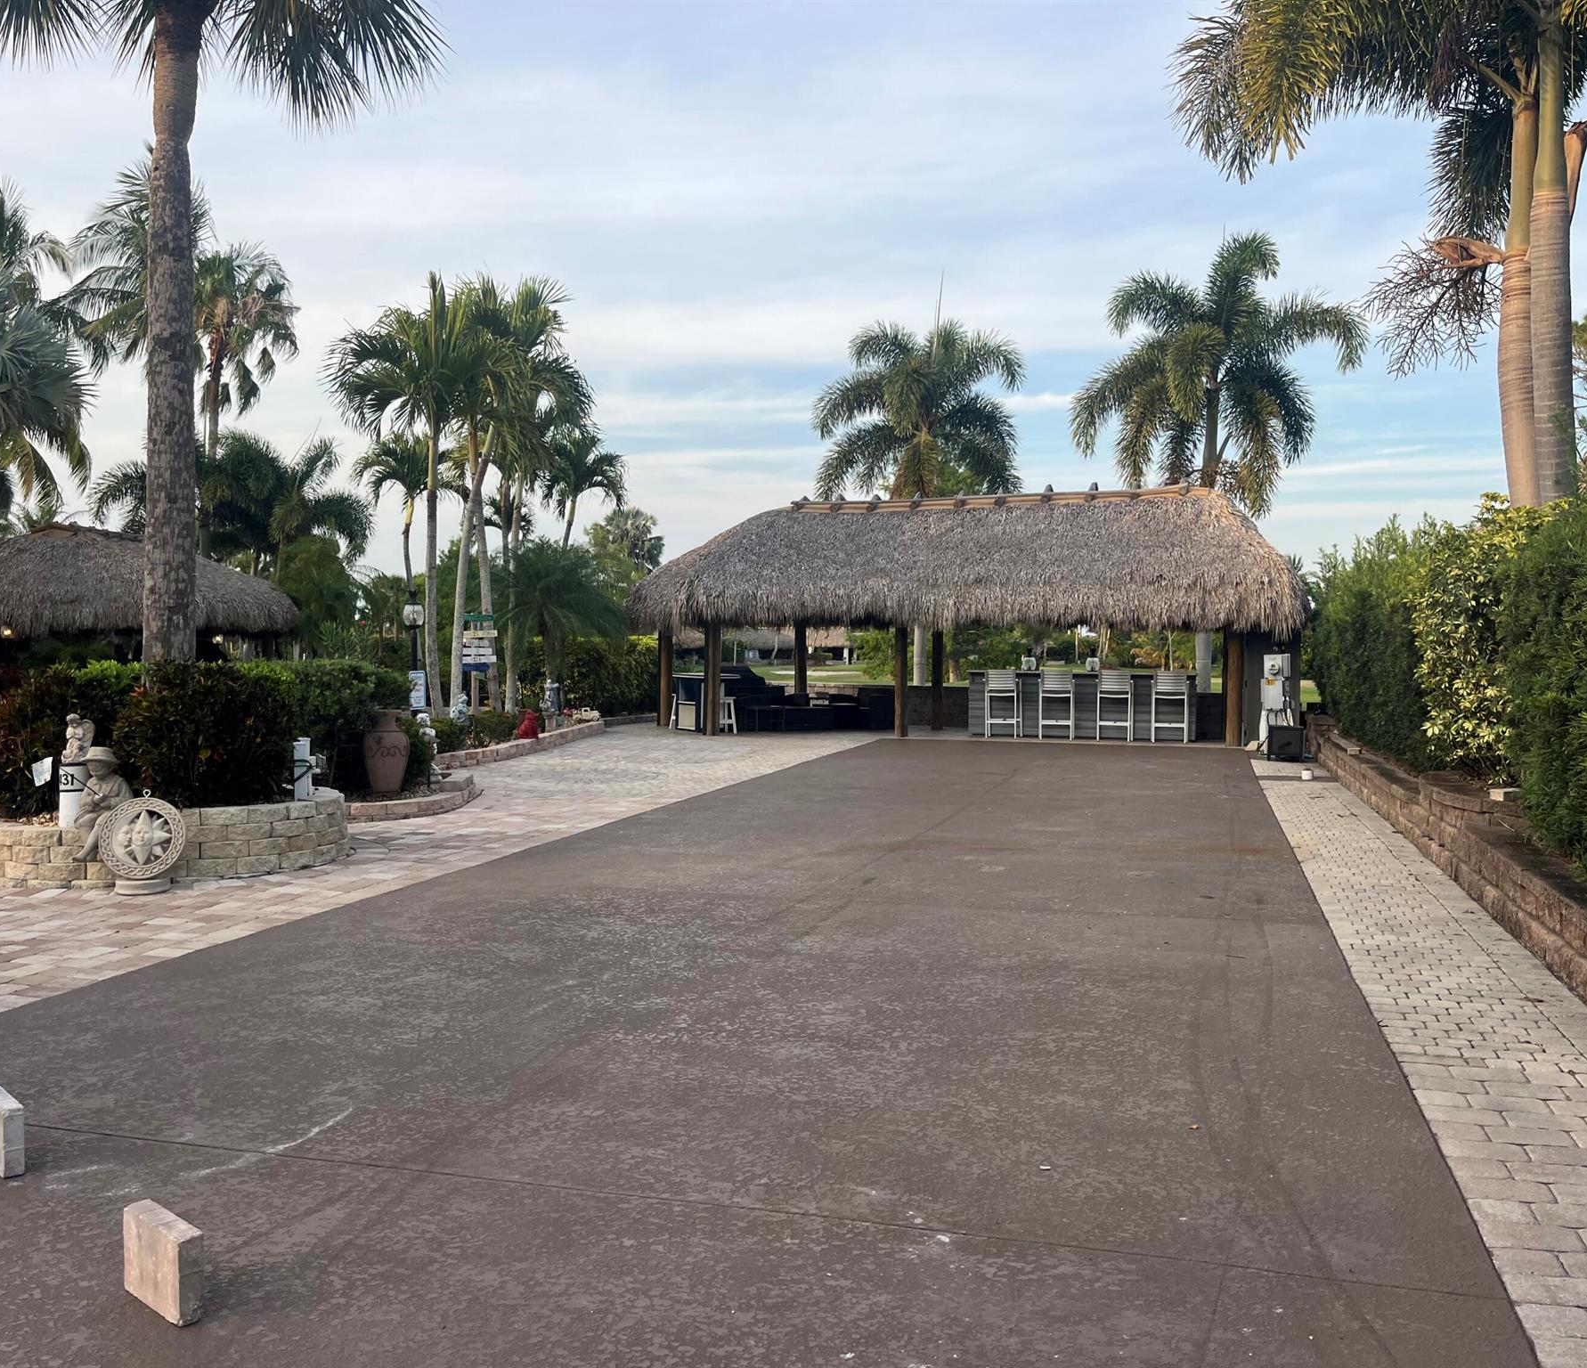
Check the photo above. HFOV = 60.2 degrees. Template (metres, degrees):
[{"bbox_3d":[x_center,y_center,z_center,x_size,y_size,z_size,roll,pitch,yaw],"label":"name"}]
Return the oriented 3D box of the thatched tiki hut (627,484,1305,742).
[{"bbox_3d":[3.050,-1.224,23.574,10.700,4.150,4.800,1,2,19],"label":"thatched tiki hut"}]

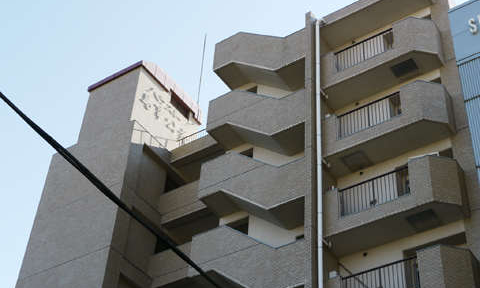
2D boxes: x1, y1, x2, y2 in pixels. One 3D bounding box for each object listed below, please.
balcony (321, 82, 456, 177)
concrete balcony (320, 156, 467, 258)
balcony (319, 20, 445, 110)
[{"bbox_3d":[3.924,-0.438,23.776,3.465,1.449,0.949,-22,-50,25],"label":"balcony"},{"bbox_3d":[3.779,1.518,21.903,3.465,1.449,0.949,-22,-50,25],"label":"concrete balcony"},{"bbox_3d":[4.069,-2.394,25.650,3.465,1.449,0.949,-22,-50,25],"label":"balcony"}]

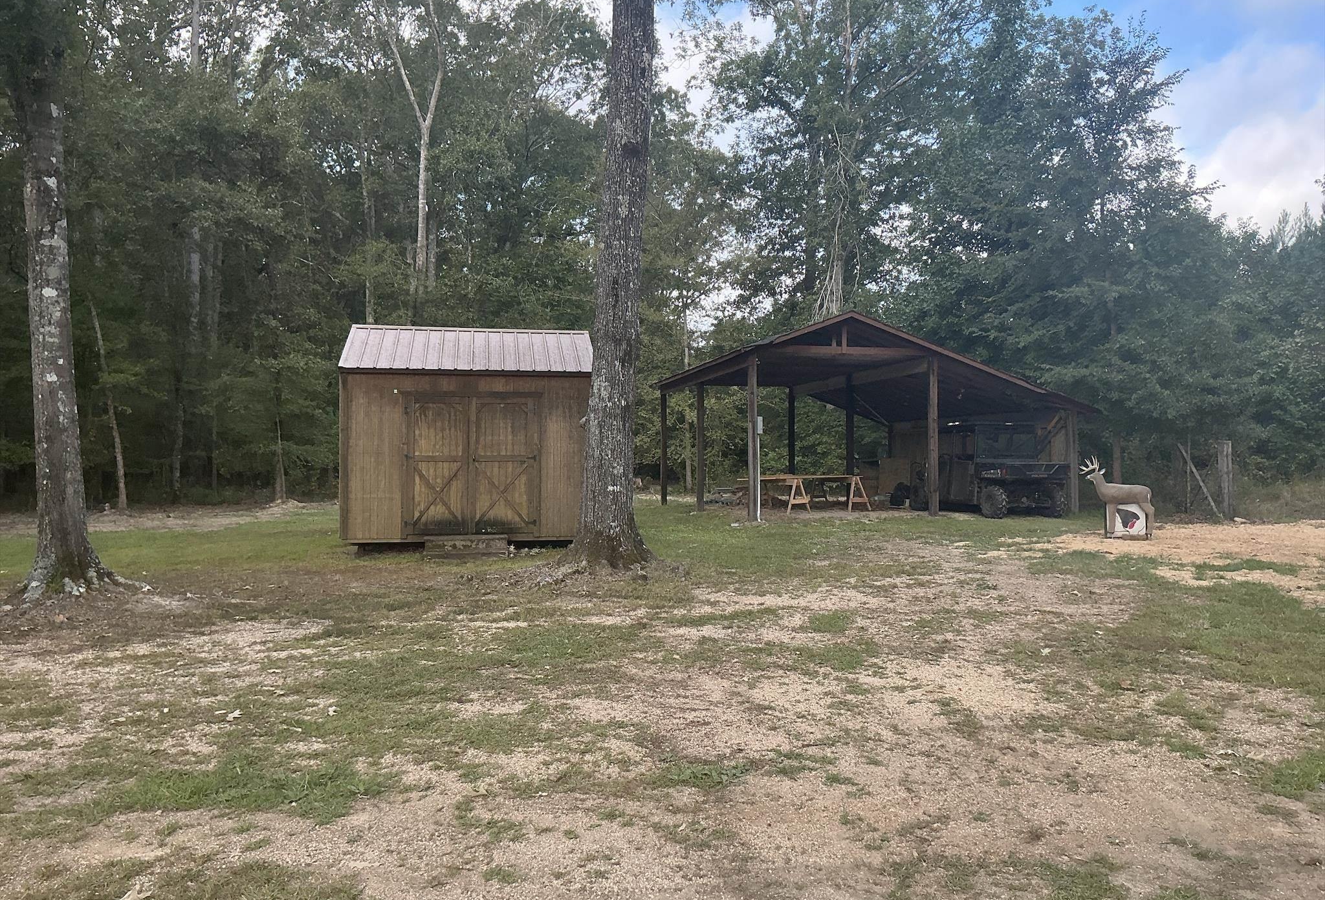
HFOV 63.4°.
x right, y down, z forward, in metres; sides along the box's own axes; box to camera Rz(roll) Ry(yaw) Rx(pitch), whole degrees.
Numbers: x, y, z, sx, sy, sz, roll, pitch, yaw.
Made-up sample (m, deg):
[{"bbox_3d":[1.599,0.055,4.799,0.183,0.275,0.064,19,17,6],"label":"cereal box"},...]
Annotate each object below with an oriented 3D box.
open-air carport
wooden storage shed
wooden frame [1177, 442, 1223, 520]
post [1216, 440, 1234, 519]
[{"bbox_3d":[4.375,-0.652,26.332,7.390,4.139,10.500,0,0,-10],"label":"open-air carport"},{"bbox_3d":[-3.068,-0.321,17.302,3.745,3.350,3.200,0,0,-10],"label":"wooden storage shed"},{"bbox_3d":[10.938,0.621,21.800,0.880,1.560,0.200,0,0,6],"label":"wooden frame"},{"bbox_3d":[11.023,0.578,21.000,0.230,1.500,0.210,0,0,18],"label":"post"}]

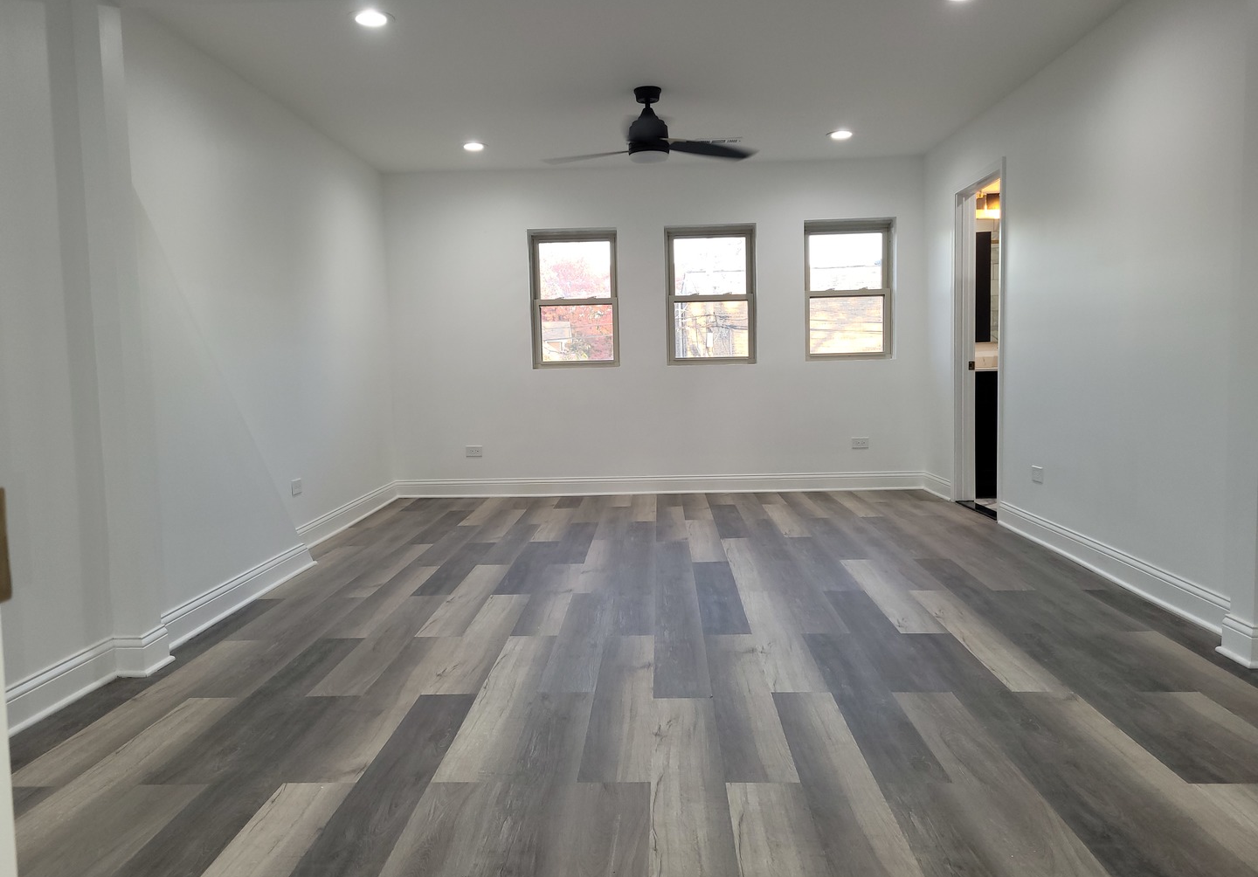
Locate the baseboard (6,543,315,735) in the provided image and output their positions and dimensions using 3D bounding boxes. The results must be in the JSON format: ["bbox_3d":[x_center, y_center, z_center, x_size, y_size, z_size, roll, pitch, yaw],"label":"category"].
[{"bbox_3d":[-1.637,0.667,3.692,0.151,0.135,2.253,-1,5,2],"label":"baseboard"}]

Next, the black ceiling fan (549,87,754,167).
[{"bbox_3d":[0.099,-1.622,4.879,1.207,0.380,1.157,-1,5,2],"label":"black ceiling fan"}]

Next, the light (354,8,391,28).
[{"bbox_3d":[-1.039,-1.698,3.816,0.161,0.030,0.161,-1,5,2],"label":"light"}]

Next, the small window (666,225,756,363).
[{"bbox_3d":[0.601,-1.045,6.921,0.639,0.996,0.111,-1,5,2],"label":"small window"}]

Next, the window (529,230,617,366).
[{"bbox_3d":[-0.397,-1.022,6.958,0.639,1.001,0.111,-1,5,2],"label":"window"}]

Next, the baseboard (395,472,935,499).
[{"bbox_3d":[0.208,0.343,6.973,3.893,0.139,0.030,-1,5,2],"label":"baseboard"}]

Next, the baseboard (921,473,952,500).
[{"bbox_3d":[2.159,0.330,6.610,0.030,0.137,0.563,-1,5,2],"label":"baseboard"}]

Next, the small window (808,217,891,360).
[{"bbox_3d":[1.604,-1.078,6.883,0.639,1.001,0.111,-1,5,2],"label":"small window"}]

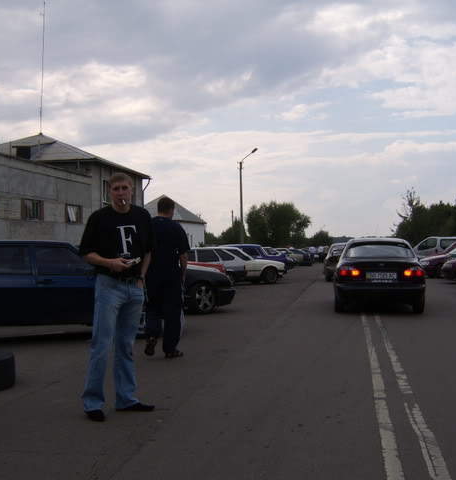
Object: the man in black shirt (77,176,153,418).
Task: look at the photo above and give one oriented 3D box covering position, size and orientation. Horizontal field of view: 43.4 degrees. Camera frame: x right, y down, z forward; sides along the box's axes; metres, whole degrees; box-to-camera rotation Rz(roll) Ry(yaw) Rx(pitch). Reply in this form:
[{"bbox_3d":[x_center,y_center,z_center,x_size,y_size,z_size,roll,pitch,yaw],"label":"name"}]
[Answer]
[{"bbox_3d":[-0.837,0.407,4.300,0.580,1.810,0.420,0,-1,-22],"label":"man in black shirt"}]

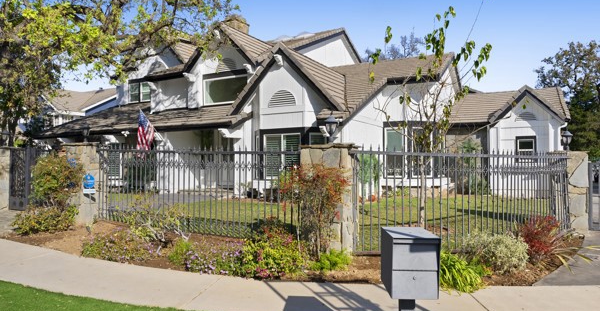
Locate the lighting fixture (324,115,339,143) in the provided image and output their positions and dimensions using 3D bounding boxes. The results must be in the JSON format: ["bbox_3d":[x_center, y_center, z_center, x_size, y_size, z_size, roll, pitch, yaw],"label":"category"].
[{"bbox_3d":[0.545,-0.443,7.500,0.245,0.490,0.245,0,0,12],"label":"lighting fixture"}]

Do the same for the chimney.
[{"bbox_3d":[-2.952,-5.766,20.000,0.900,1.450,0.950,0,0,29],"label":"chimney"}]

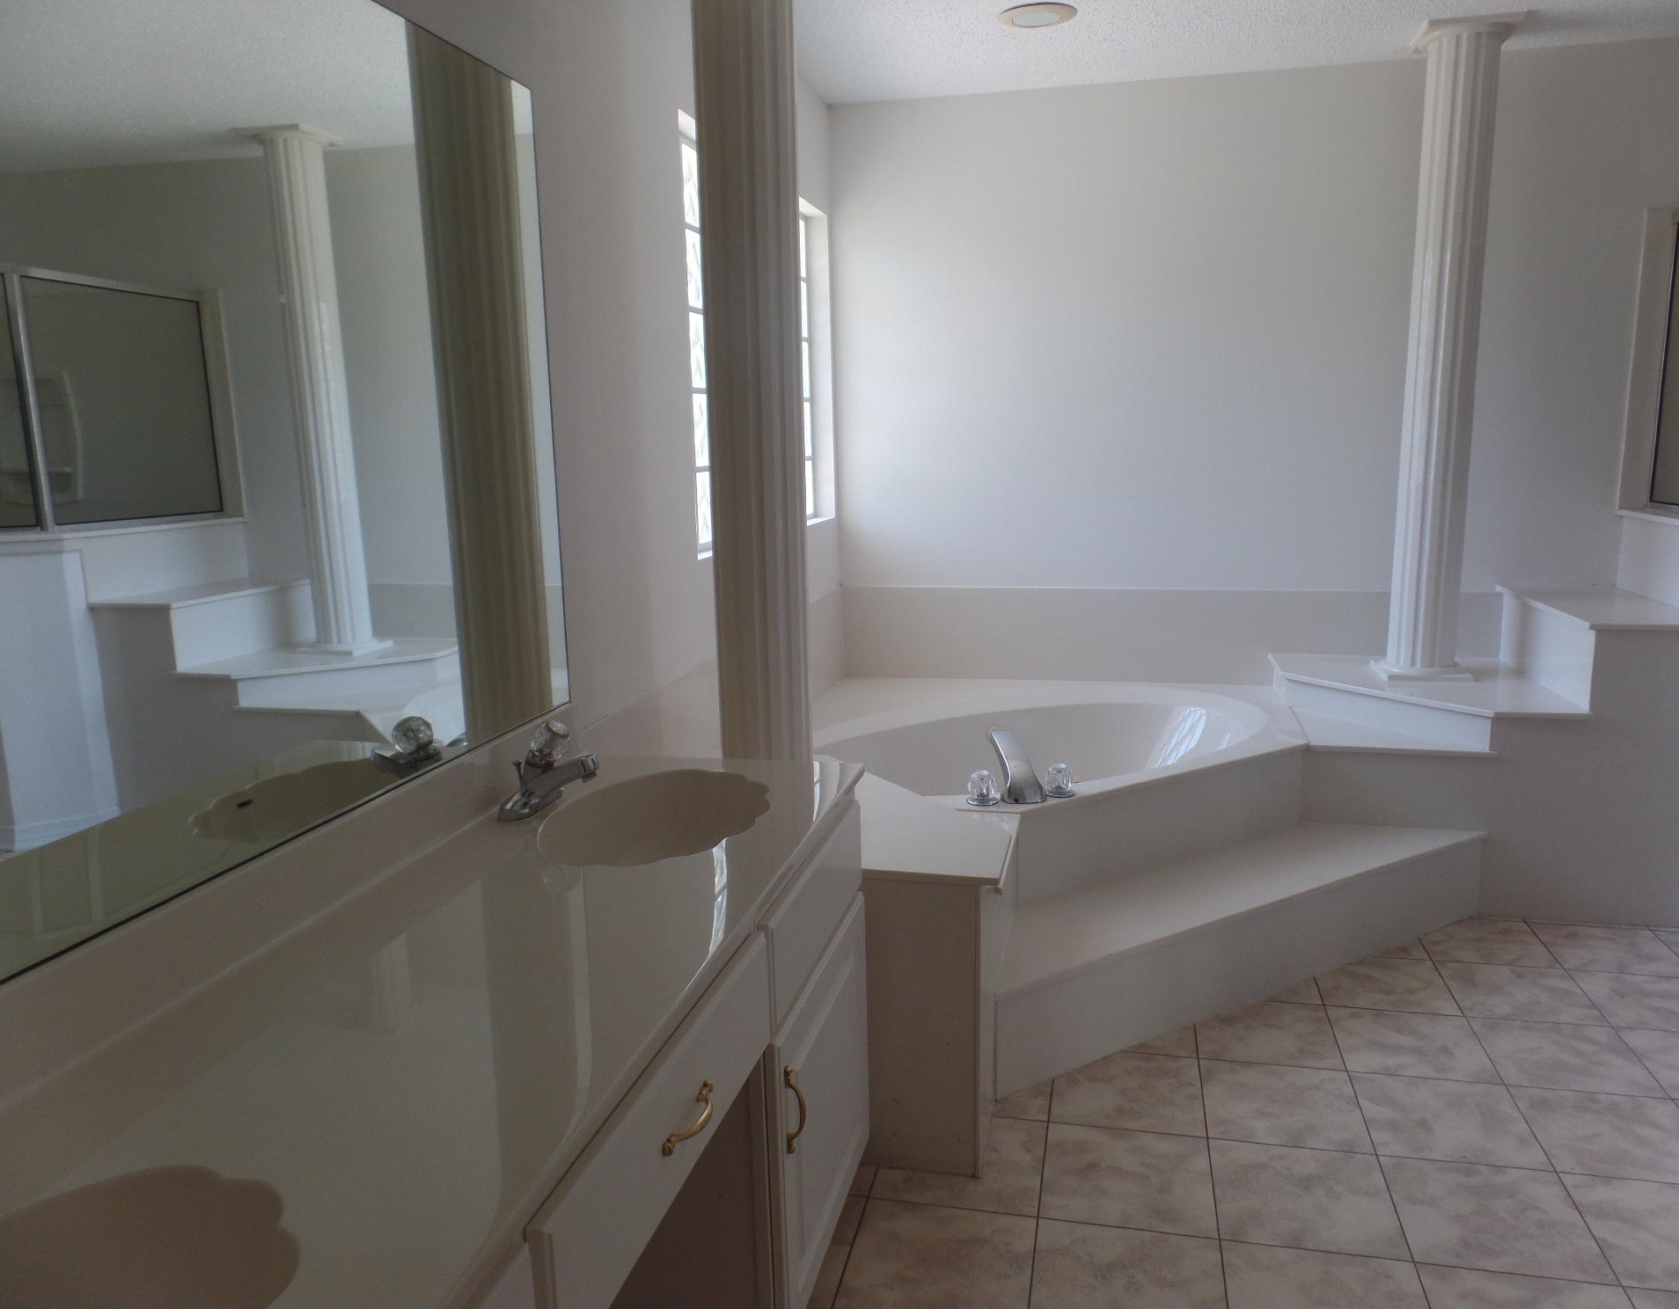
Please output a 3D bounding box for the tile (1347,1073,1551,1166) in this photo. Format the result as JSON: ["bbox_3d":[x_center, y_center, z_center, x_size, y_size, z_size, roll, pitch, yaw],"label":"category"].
[{"bbox_3d":[1.193,0.920,2.290,0.300,0.010,0.300,1,10,14],"label":"tile"}]

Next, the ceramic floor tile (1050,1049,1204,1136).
[{"bbox_3d":[0.604,0.913,2.434,0.300,0.010,0.300,1,10,14],"label":"ceramic floor tile"}]

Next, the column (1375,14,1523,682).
[{"bbox_3d":[1.794,-0.852,3.447,0.250,1.859,0.245,1,10,14],"label":"column"}]

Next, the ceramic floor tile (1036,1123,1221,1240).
[{"bbox_3d":[0.533,0.965,2.144,0.300,0.010,0.300,1,10,14],"label":"ceramic floor tile"}]

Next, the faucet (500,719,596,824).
[{"bbox_3d":[-0.450,0.180,1.853,0.138,0.136,0.150,1,10,14],"label":"faucet"}]

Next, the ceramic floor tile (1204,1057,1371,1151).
[{"bbox_3d":[0.899,0.916,2.362,0.300,0.010,0.300,1,10,14],"label":"ceramic floor tile"}]

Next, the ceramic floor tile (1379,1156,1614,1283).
[{"bbox_3d":[1.121,0.972,2.000,0.300,0.010,0.300,1,10,14],"label":"ceramic floor tile"}]

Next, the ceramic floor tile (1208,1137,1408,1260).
[{"bbox_3d":[0.827,0.969,2.072,0.300,0.010,0.300,1,10,14],"label":"ceramic floor tile"}]

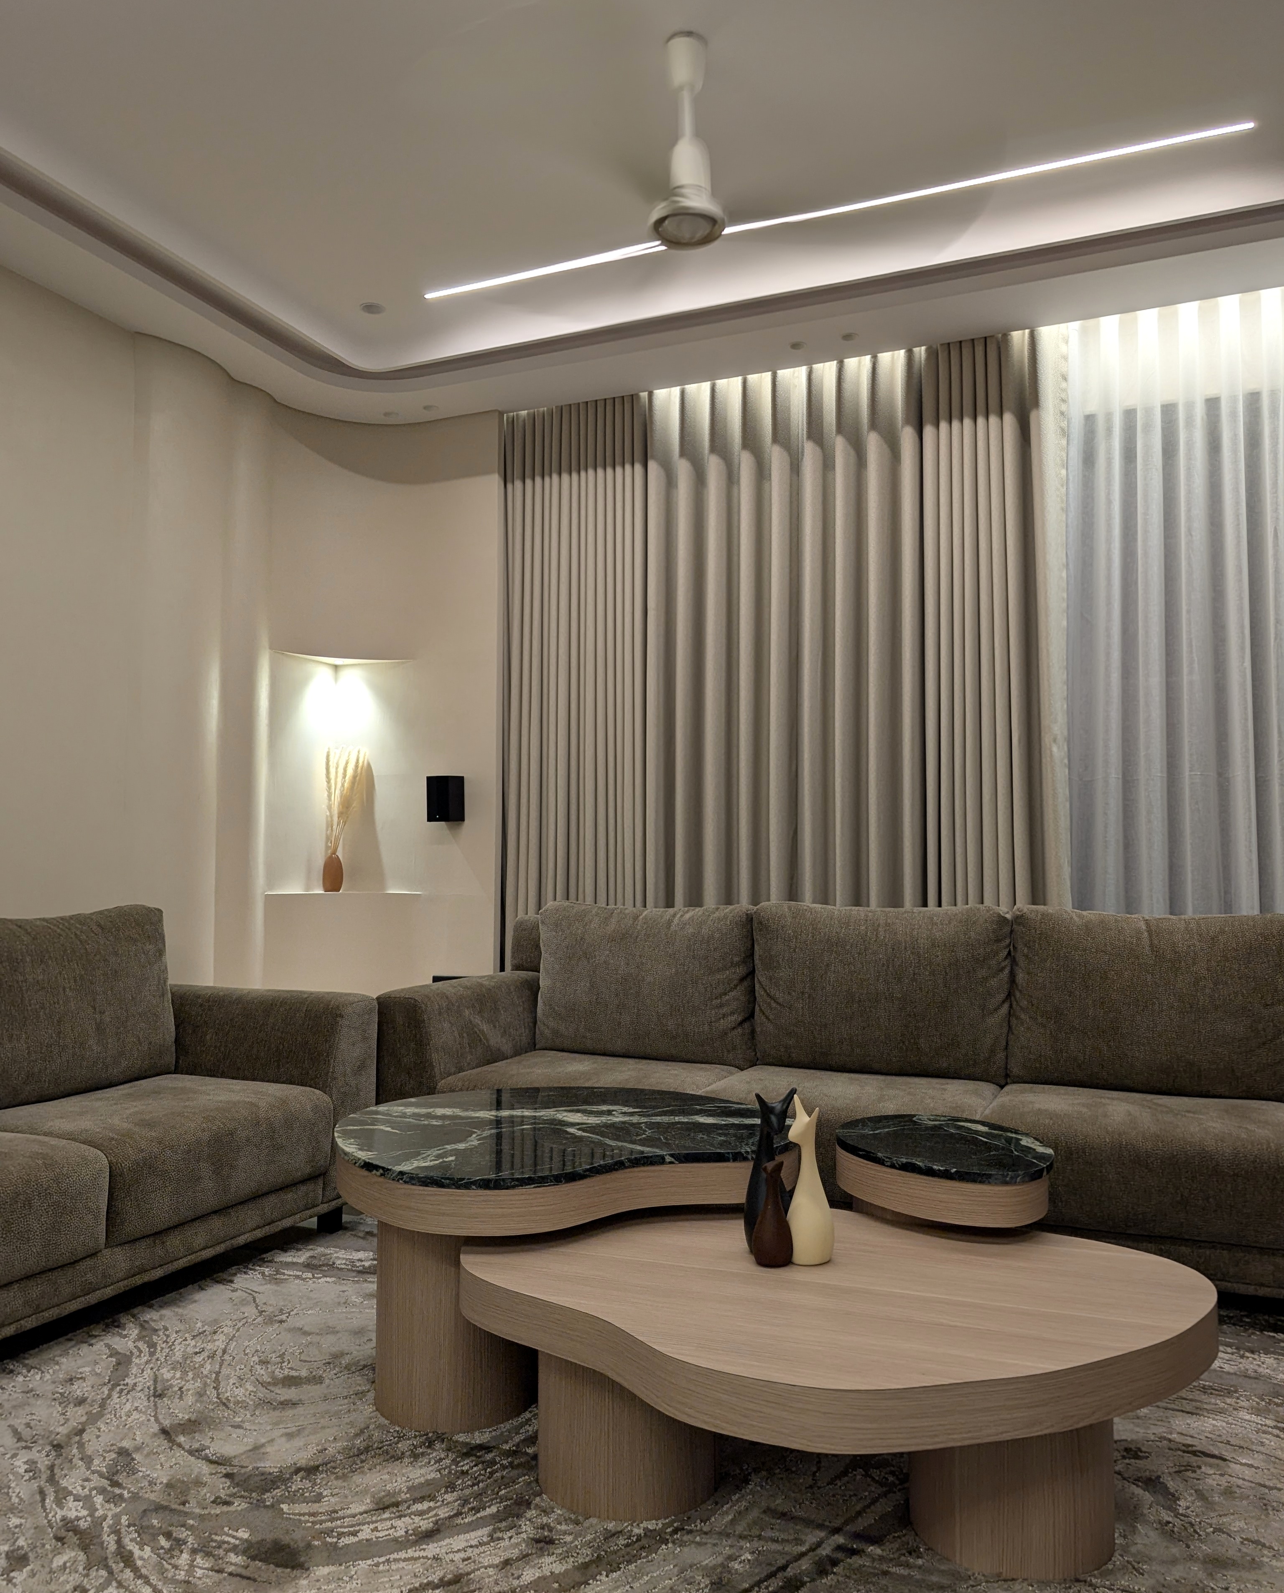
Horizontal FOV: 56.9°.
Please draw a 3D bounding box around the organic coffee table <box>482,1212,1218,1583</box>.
[{"bbox_3d":[0.282,0.933,1.891,1.229,0.315,0.811,-1,-4,12],"label":"organic coffee table"}]

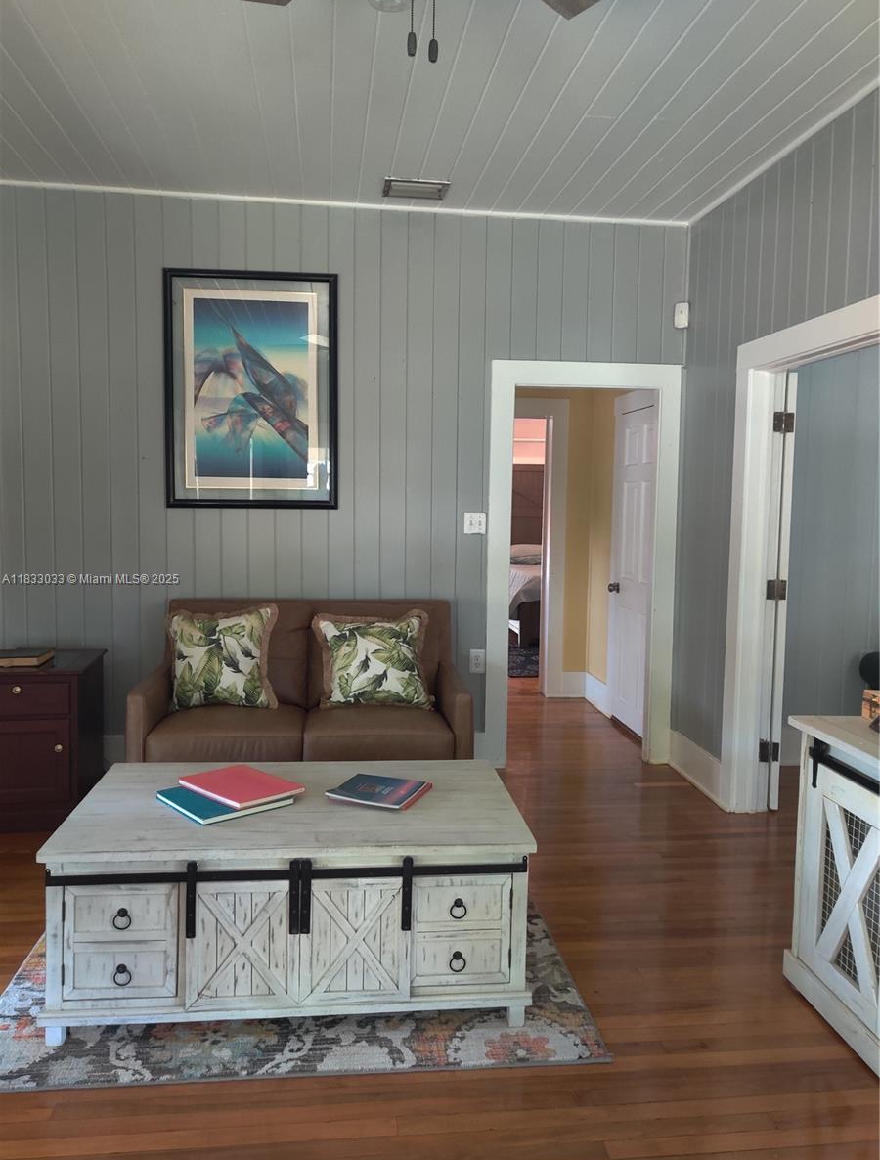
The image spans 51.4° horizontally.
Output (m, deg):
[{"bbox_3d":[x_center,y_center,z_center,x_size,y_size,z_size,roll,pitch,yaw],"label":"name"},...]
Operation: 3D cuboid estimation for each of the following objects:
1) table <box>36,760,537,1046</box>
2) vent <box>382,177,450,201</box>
[{"bbox_3d":[-0.427,0.937,2.829,1.309,0.532,0.777,0,6,-5],"label":"table"},{"bbox_3d":[-0.116,-1.837,4.318,0.296,0.030,0.229,0,6,-7],"label":"vent"}]

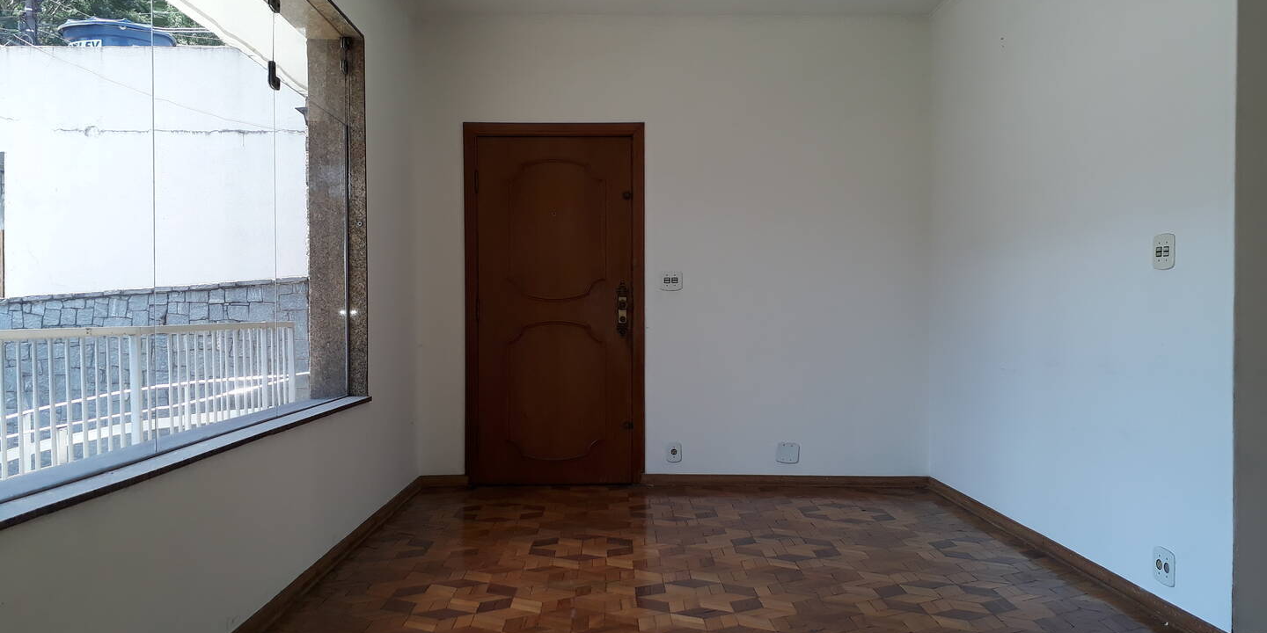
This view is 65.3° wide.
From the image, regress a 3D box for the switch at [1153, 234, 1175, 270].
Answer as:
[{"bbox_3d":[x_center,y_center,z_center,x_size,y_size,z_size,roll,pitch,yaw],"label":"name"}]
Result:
[{"bbox_3d":[1.801,-0.218,3.354,0.012,0.121,0.132,0,0,-1],"label":"switch"}]

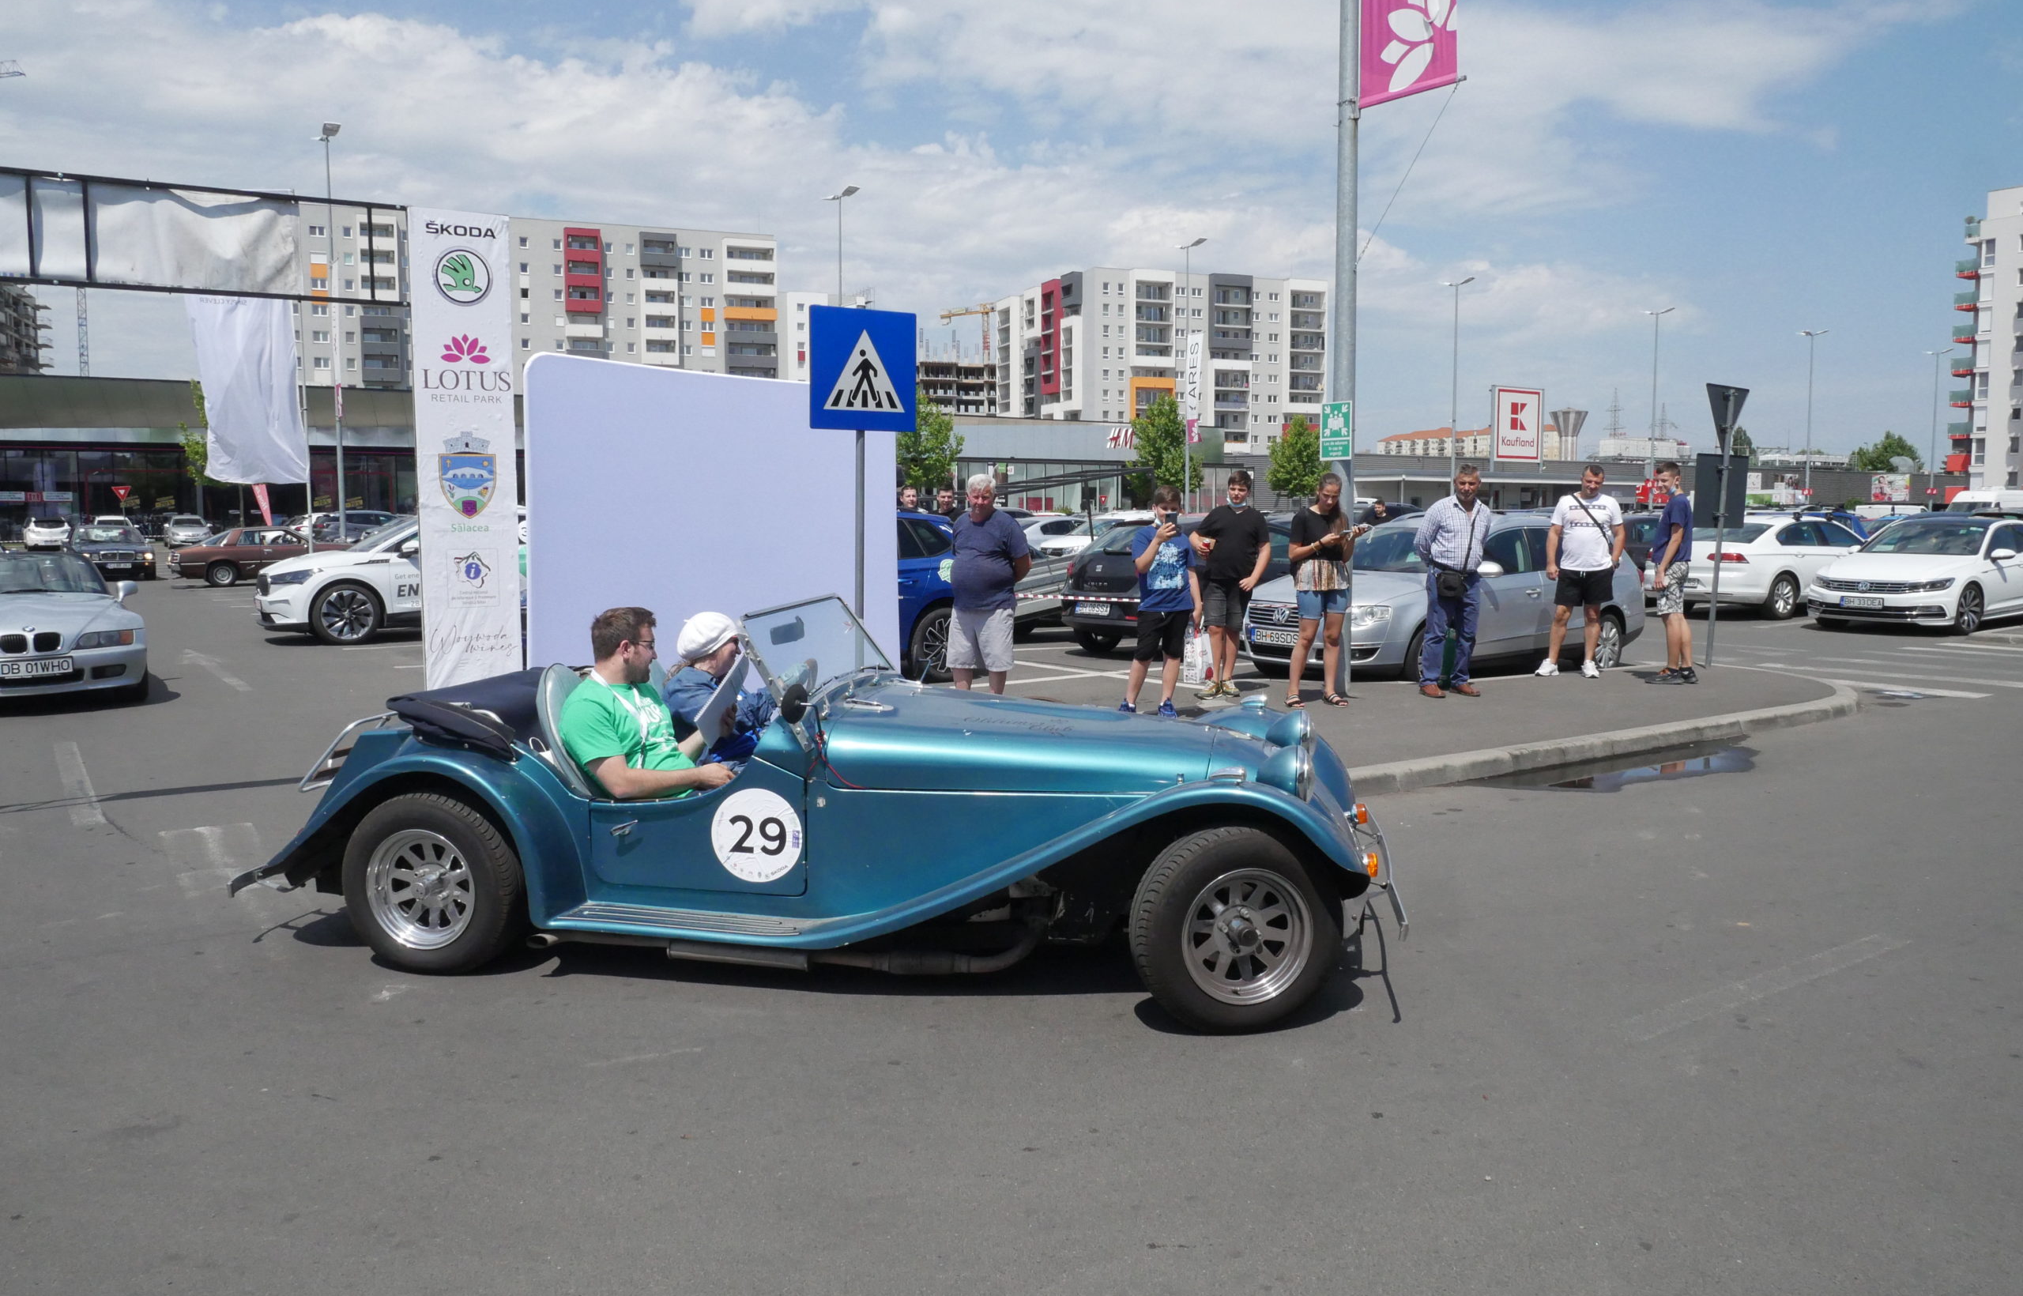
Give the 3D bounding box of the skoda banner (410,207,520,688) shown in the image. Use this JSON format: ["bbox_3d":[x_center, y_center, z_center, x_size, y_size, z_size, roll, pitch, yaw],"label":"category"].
[{"bbox_3d":[-2.957,-0.818,7.600,0.480,3.020,0.080,-3,6,-29],"label":"skoda banner"}]

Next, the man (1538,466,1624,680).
[{"bbox_3d":[4.890,-0.625,11.964,0.700,1.770,0.420,2,6,27],"label":"man"}]

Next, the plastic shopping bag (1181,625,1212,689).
[{"bbox_3d":[1.345,0.051,10.100,0.220,0.420,0.130,1,5,18],"label":"plastic shopping bag"}]

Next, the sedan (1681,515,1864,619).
[{"bbox_3d":[11.407,-1.247,21.215,4.770,1.480,1.850,-4,7,-35],"label":"sedan"}]

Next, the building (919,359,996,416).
[{"bbox_3d":[-12.224,-37.234,258.146,26.000,29.509,16.000,-2,6,-19],"label":"building"}]

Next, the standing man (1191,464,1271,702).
[{"bbox_3d":[1.687,-0.507,10.941,0.570,1.759,0.370,1,5,14],"label":"standing man"}]

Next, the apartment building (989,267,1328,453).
[{"bbox_3d":[22.036,-34.758,207.883,36.800,36.000,34.000,-2,5,-21],"label":"apartment building"}]

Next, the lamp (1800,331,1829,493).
[{"bbox_3d":[35.820,-9.163,62.568,0.350,10.000,1.200,-3,6,-33],"label":"lamp"}]

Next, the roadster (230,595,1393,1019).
[{"bbox_3d":[-0.572,0.408,4.984,3.840,1.170,1.660,1,5,12],"label":"roadster"}]

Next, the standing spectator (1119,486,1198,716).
[{"bbox_3d":[1.036,-0.336,9.778,0.530,1.598,0.420,1,5,9],"label":"standing spectator"}]

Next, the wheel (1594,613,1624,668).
[{"bbox_3d":[5.544,-0.036,13.272,0.630,0.630,0.220,-4,7,-37],"label":"wheel"}]

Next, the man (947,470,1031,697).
[{"bbox_3d":[-0.140,-0.262,8.871,0.520,1.700,0.380,2,5,20],"label":"man"}]

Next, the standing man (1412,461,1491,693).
[{"bbox_3d":[3.416,-0.510,10.815,0.540,1.740,0.360,0,5,-3],"label":"standing man"}]

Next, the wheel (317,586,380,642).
[{"bbox_3d":[-8.090,-0.382,17.046,0.710,0.710,0.240,-3,6,-30],"label":"wheel"}]

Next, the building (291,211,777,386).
[{"bbox_3d":[-56.252,-31.206,165.510,54.500,34.864,16.000,-2,6,-19],"label":"building"}]

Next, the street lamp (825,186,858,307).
[{"bbox_3d":[-5.776,-9.385,48.455,0.400,12.750,2.100,-4,6,-35],"label":"street lamp"}]

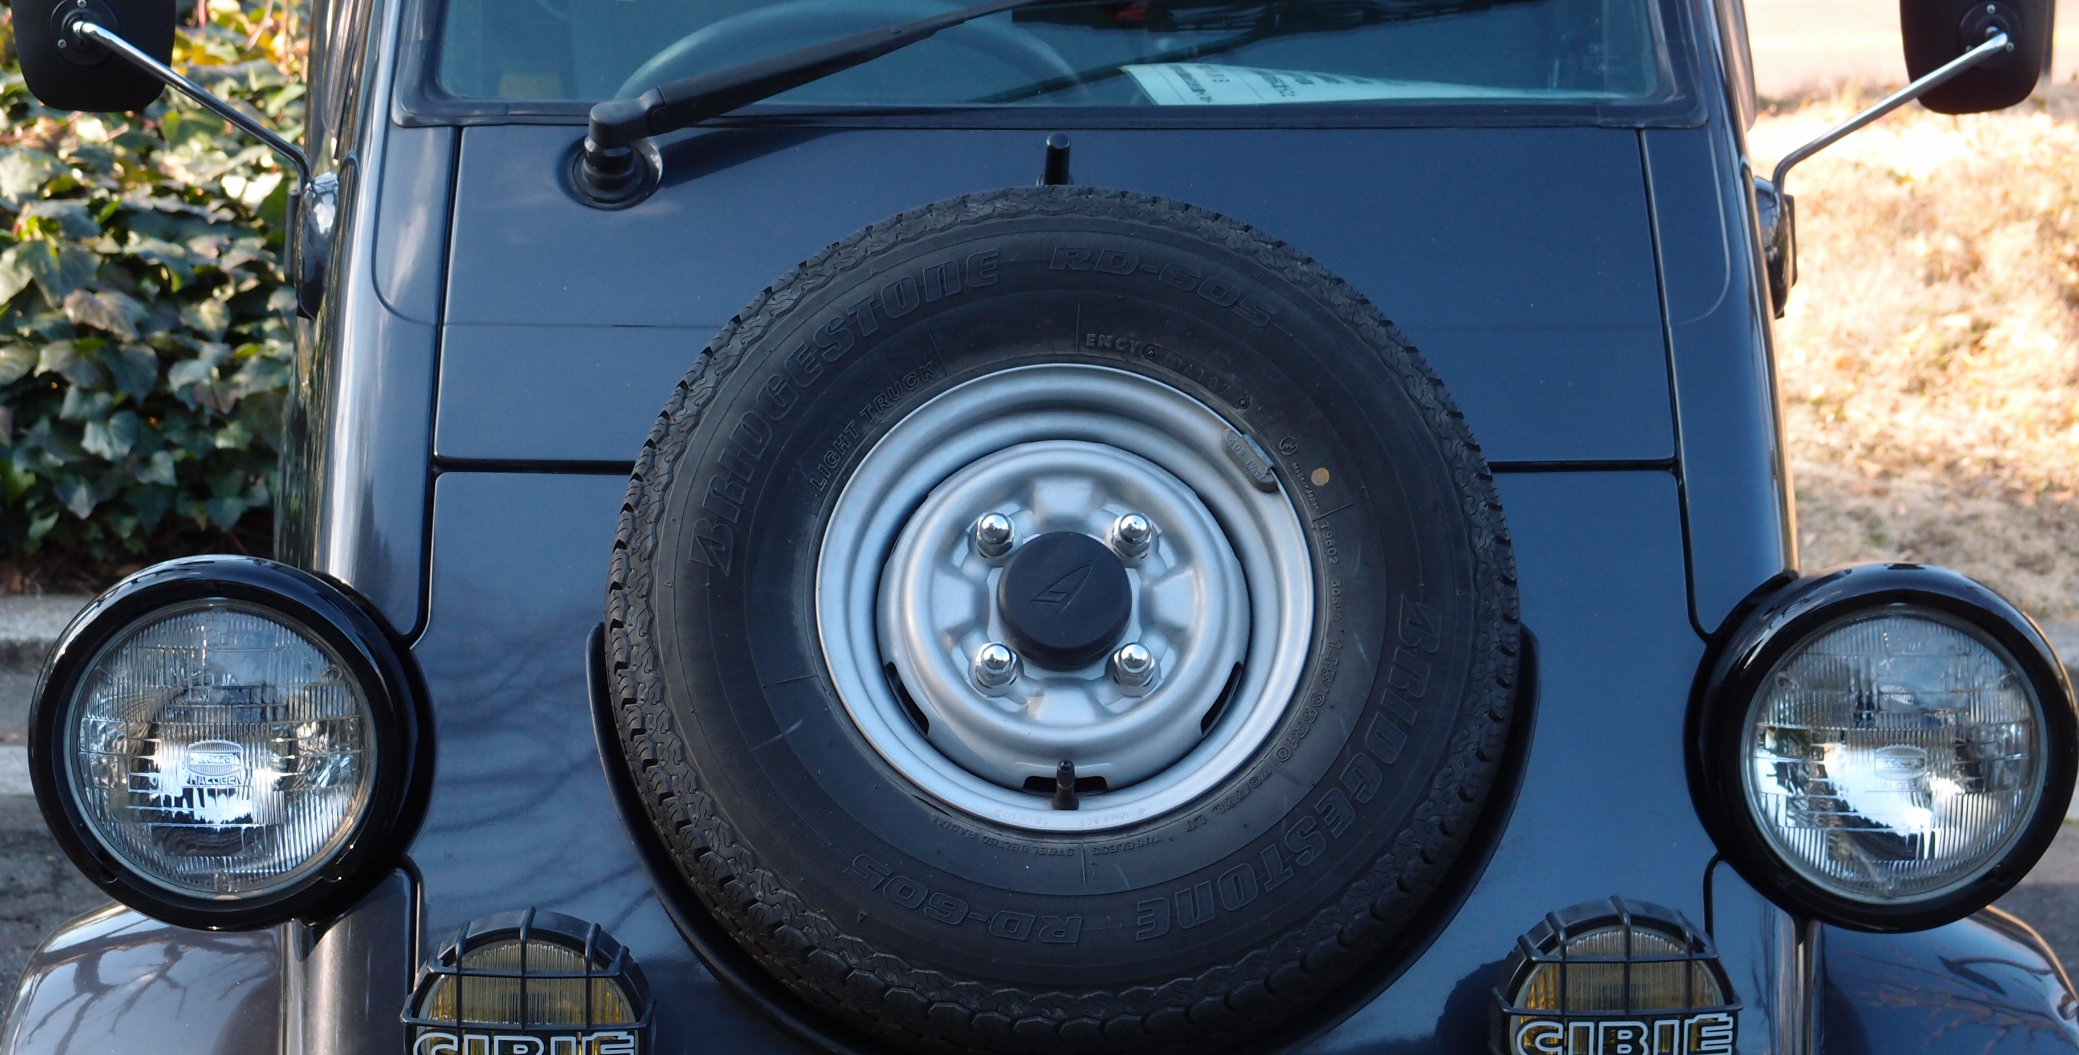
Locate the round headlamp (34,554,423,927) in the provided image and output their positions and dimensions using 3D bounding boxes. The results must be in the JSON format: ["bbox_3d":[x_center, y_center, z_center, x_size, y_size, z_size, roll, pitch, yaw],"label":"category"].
[{"bbox_3d":[-0.464,0.111,2.669,0.220,0.215,0.140,0,13,-1],"label":"round headlamp"}]

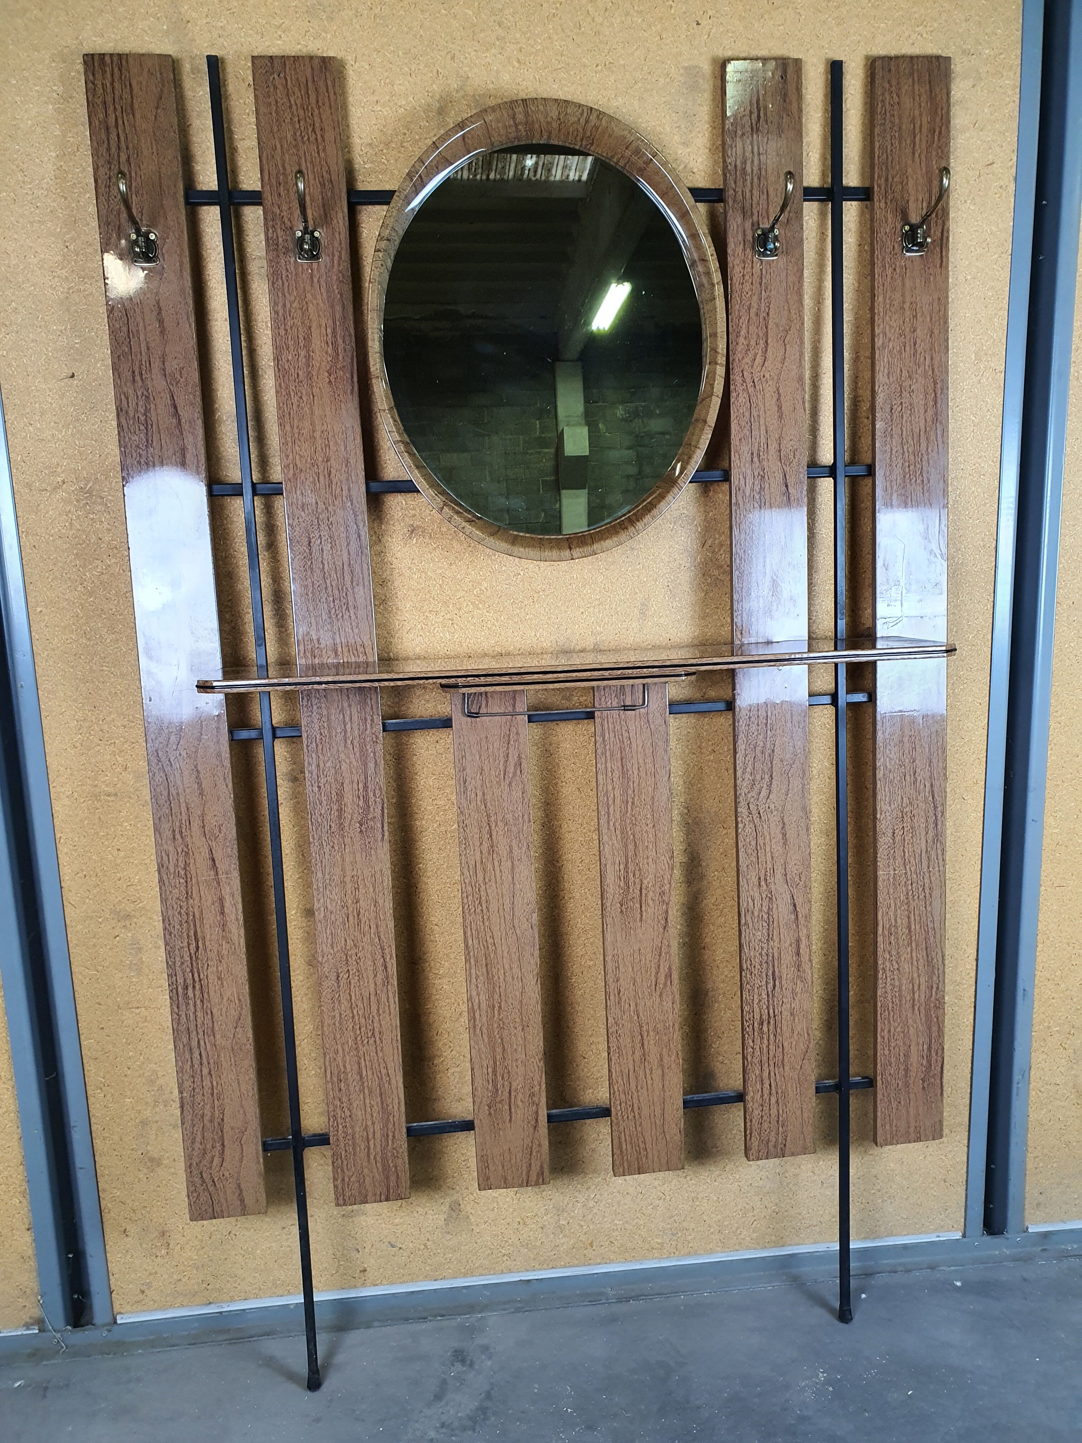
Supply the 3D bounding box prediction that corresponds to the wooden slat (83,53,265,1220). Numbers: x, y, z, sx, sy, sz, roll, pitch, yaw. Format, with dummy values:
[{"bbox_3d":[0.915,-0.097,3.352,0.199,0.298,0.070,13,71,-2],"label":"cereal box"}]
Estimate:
[{"bbox_3d":[-0.463,-0.059,1.401,0.101,1.492,0.016,-3,8,-6],"label":"wooden slat"}]

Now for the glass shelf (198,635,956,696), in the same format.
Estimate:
[{"bbox_3d":[0.043,-0.070,1.335,0.912,0.017,0.225,-3,8,-6],"label":"glass shelf"}]

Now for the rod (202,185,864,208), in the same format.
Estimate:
[{"bbox_3d":[-0.002,-0.674,1.390,0.960,0.013,0.013,-3,8,-6],"label":"rod"}]

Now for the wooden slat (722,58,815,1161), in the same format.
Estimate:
[{"bbox_3d":[0.317,-0.105,1.485,0.098,1.492,0.016,-3,8,-6],"label":"wooden slat"}]

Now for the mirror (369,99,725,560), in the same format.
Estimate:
[{"bbox_3d":[0.014,-0.497,1.392,0.464,0.573,0.030,-3,8,-6],"label":"mirror"}]

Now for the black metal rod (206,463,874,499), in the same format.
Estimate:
[{"bbox_3d":[0.013,-0.322,1.437,0.960,0.013,0.013,-3,8,-6],"label":"black metal rod"}]

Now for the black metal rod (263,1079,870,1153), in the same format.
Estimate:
[{"bbox_3d":[0.053,0.561,1.555,0.960,0.013,0.013,-3,8,-6],"label":"black metal rod"}]

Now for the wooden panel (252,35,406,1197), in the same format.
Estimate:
[{"bbox_3d":[-0.268,-0.070,1.422,0.101,1.492,0.016,-3,8,-6],"label":"wooden panel"}]

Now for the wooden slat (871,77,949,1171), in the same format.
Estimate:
[{"bbox_3d":[0.512,-0.116,1.506,0.102,1.492,0.016,-3,8,-6],"label":"wooden slat"}]

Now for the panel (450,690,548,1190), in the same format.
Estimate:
[{"bbox_3d":[-0.054,0.297,1.494,0.099,0.728,0.016,-3,8,-6],"label":"panel"}]

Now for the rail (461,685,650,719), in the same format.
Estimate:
[{"bbox_3d":[0.017,-0.027,1.244,0.212,0.036,0.010,-3,8,-6],"label":"rail"}]

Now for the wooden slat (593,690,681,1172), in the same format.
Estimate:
[{"bbox_3d":[0.138,0.285,1.514,0.098,0.728,0.016,-3,8,-6],"label":"wooden slat"}]

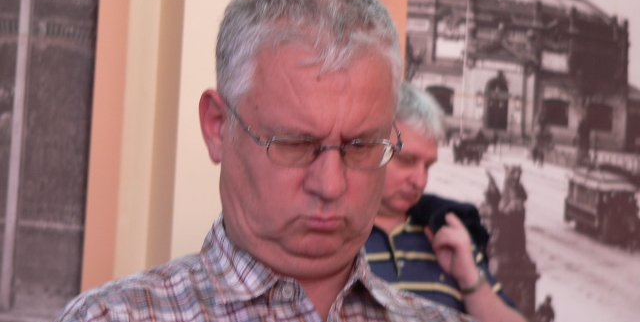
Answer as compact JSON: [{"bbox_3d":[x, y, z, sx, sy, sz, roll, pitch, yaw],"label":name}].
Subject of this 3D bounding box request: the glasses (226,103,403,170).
[{"bbox_3d":[-0.005,-0.030,2.080,0.145,0.042,0.138,2,24,-15],"label":"glasses"}]

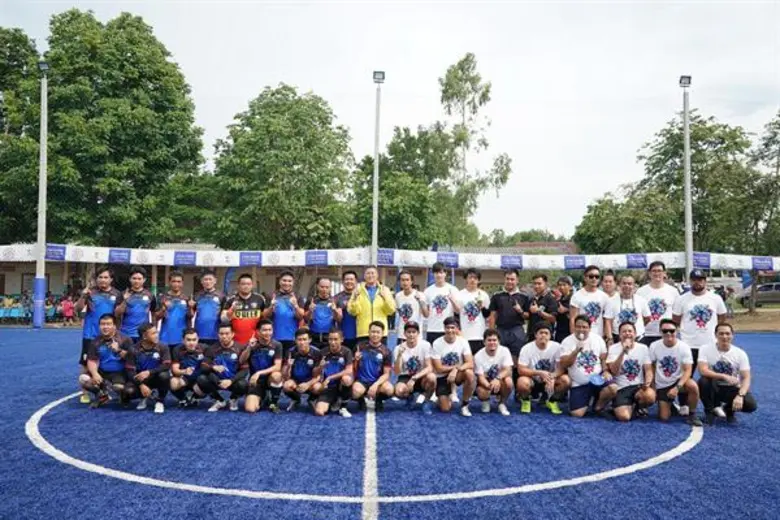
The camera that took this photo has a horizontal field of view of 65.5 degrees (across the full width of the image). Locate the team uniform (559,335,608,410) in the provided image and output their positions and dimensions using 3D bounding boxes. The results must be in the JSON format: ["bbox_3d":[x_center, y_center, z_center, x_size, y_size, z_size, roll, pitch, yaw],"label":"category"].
[{"bbox_3d":[2.270,1.304,7.080,0.560,0.916,0.480,0,-2,12],"label":"team uniform"}]

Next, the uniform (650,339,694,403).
[{"bbox_3d":[3.218,1.256,6.959,0.500,0.710,0.400,0,-2,8],"label":"uniform"}]

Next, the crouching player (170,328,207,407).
[{"bbox_3d":[-2.559,1.341,7.765,0.500,0.926,0.640,1,-2,-15],"label":"crouching player"}]

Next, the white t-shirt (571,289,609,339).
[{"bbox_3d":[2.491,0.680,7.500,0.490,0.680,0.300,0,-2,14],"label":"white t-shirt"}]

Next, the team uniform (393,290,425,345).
[{"bbox_3d":[0.251,0.746,7.800,0.400,0.707,0.280,0,-2,1],"label":"team uniform"}]

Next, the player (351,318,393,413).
[{"bbox_3d":[-0.199,1.275,7.437,0.520,1.064,0.680,0,-2,-1],"label":"player"}]

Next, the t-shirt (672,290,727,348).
[{"bbox_3d":[3.648,0.704,7.150,0.560,0.690,0.340,0,-2,20],"label":"t-shirt"}]

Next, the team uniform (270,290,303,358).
[{"bbox_3d":[-1.317,0.827,7.720,0.430,0.853,0.300,1,-2,-8],"label":"team uniform"}]

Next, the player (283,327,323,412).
[{"bbox_3d":[-1.072,1.306,7.466,0.500,0.990,0.680,1,-2,-6],"label":"player"}]

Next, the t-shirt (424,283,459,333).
[{"bbox_3d":[0.675,0.623,7.950,0.450,0.660,0.280,0,-2,5],"label":"t-shirt"}]

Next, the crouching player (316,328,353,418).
[{"bbox_3d":[-0.665,1.314,7.316,0.500,0.973,0.750,0,-2,-4],"label":"crouching player"}]

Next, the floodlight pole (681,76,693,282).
[{"bbox_3d":[9.410,-1.799,19.130,0.360,8.091,0.350,-1,-2,14],"label":"floodlight pole"}]

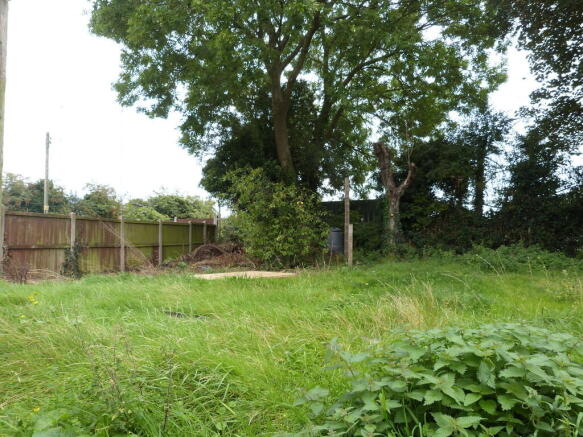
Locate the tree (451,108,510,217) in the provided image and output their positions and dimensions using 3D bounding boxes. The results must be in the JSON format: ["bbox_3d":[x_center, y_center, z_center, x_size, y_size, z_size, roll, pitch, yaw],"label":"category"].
[{"bbox_3d":[10.826,-2.106,24.116,3.600,8.330,3.400,0,-3,0],"label":"tree"}]

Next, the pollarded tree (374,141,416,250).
[{"bbox_3d":[4.707,-0.842,19.055,1.900,5.360,1.400,0,-3,0],"label":"pollarded tree"}]

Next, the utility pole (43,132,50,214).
[{"bbox_3d":[-16.624,-1.683,28.601,0.360,8.270,0.320,0,-3,0],"label":"utility pole"}]

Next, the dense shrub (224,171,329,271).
[{"bbox_3d":[-0.533,-0.024,16.017,3.800,3.650,3.200,0,-3,0],"label":"dense shrub"}]

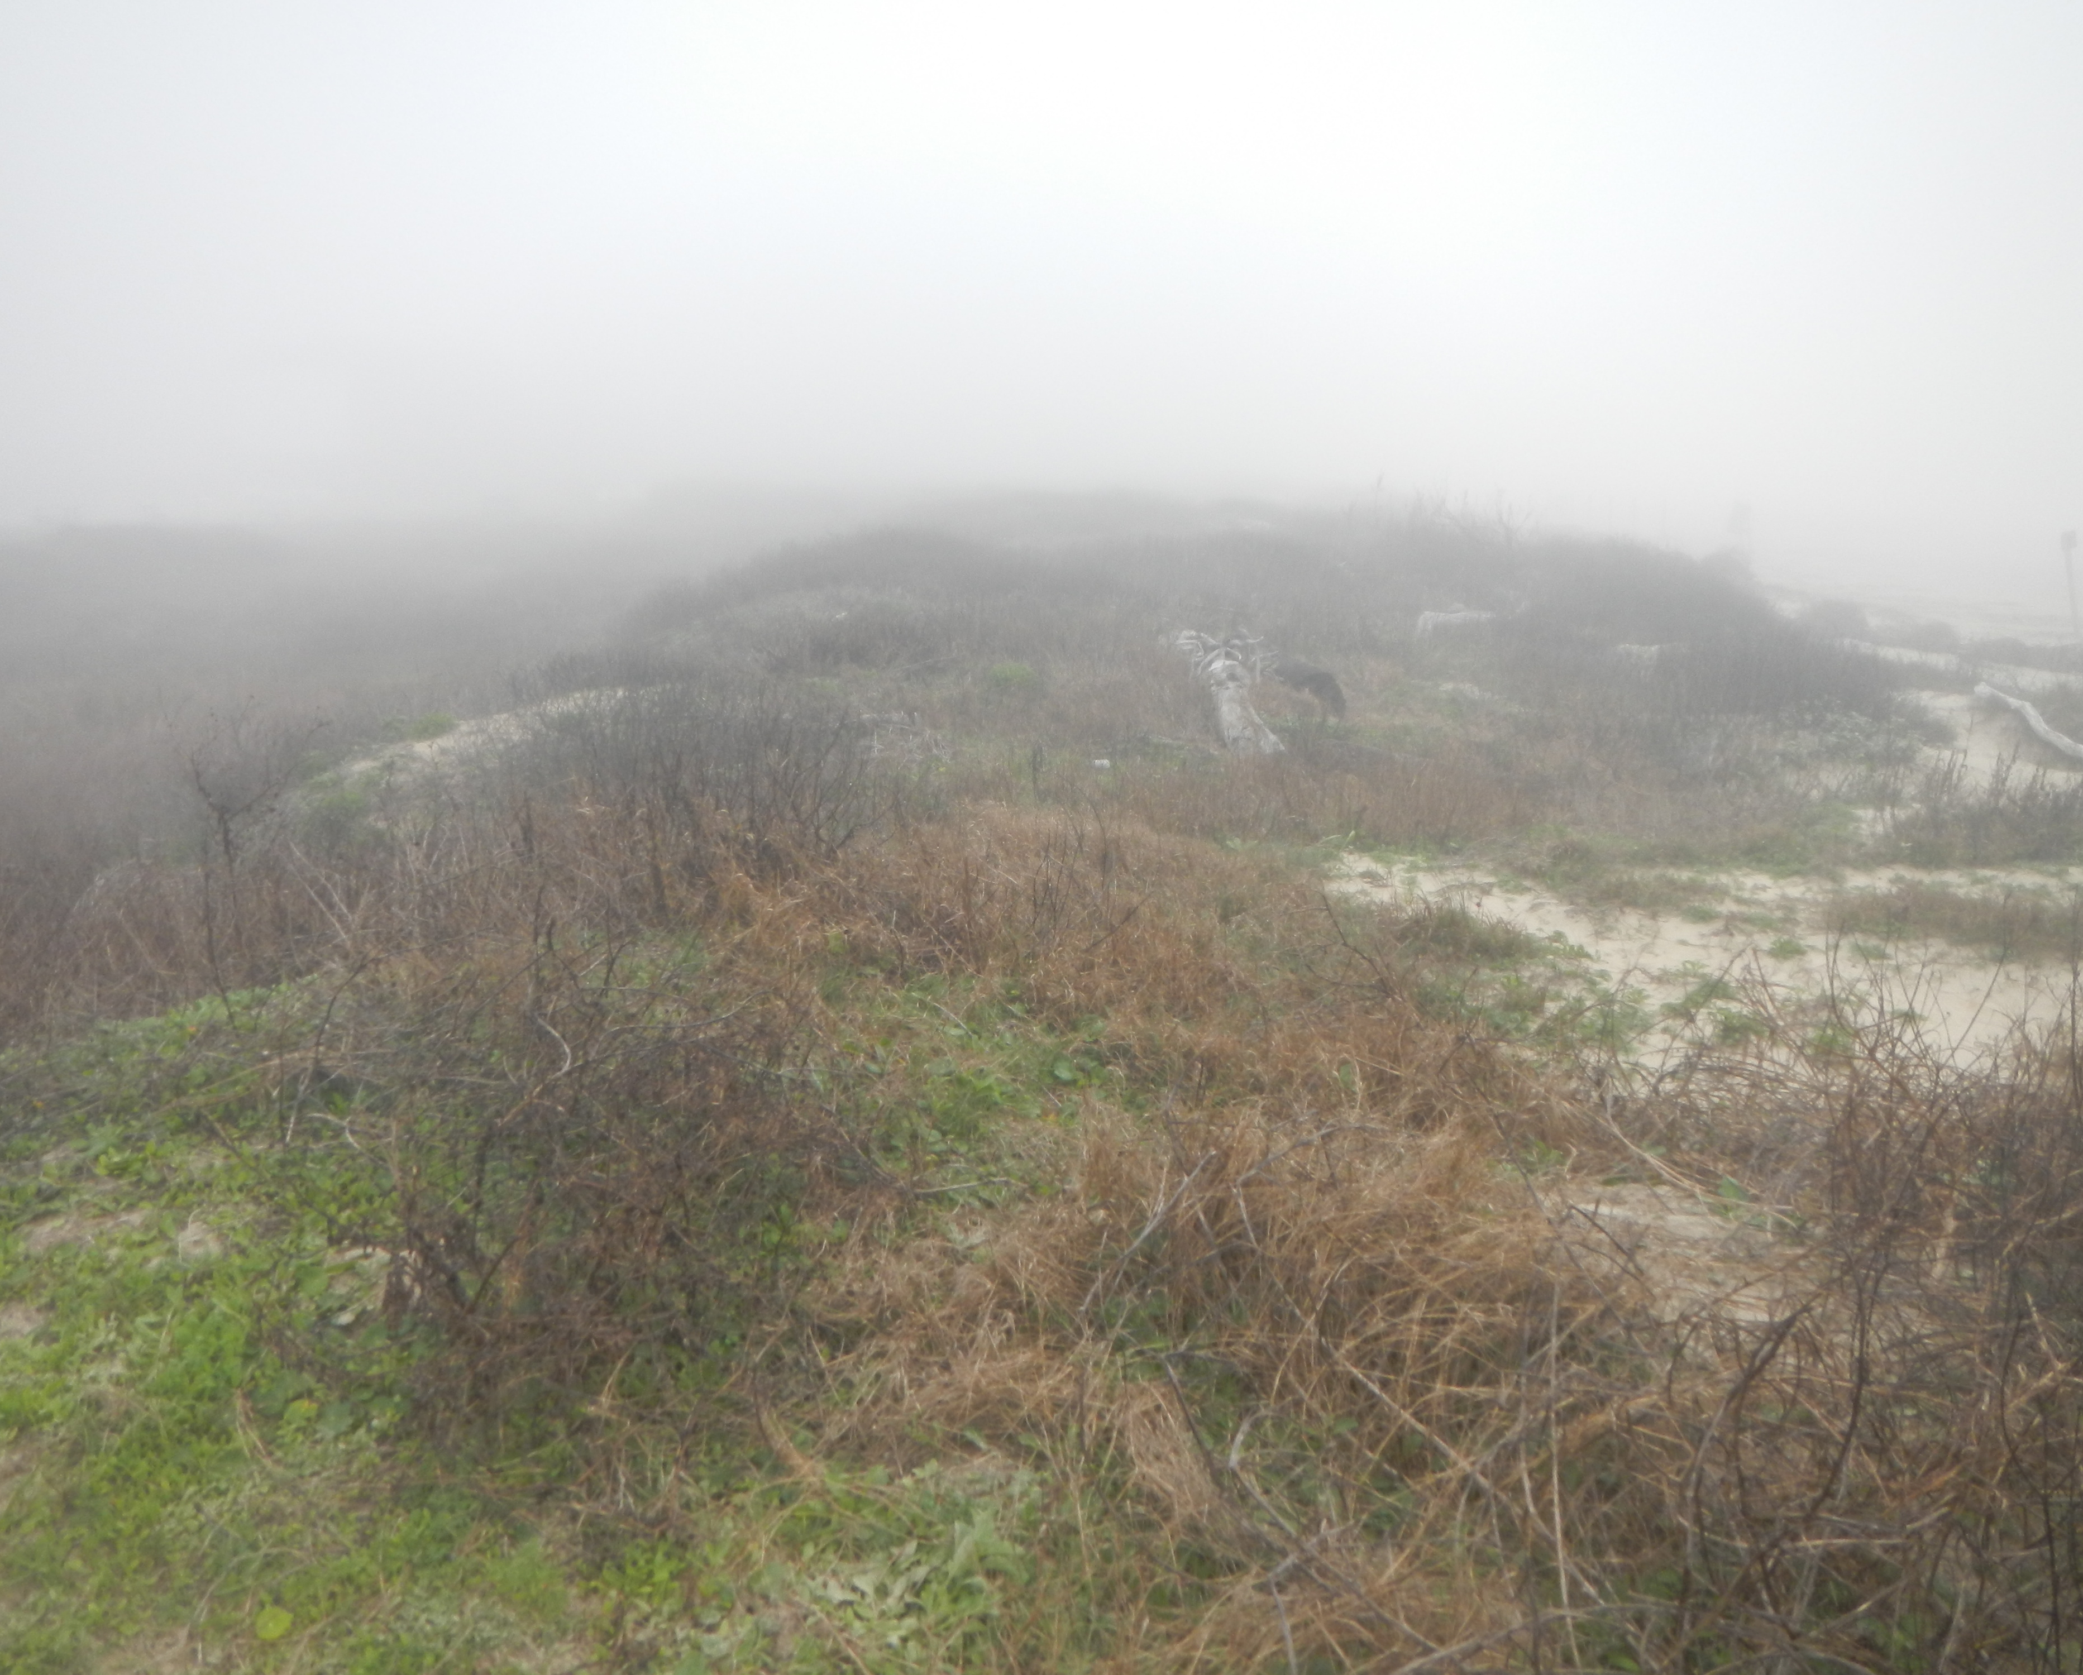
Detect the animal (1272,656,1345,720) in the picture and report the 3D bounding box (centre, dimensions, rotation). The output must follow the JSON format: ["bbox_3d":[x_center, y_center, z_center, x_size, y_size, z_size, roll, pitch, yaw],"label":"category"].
[{"bbox_3d":[2.544,-1.420,17.500,0.920,0.620,0.280,8,13,36],"label":"animal"}]

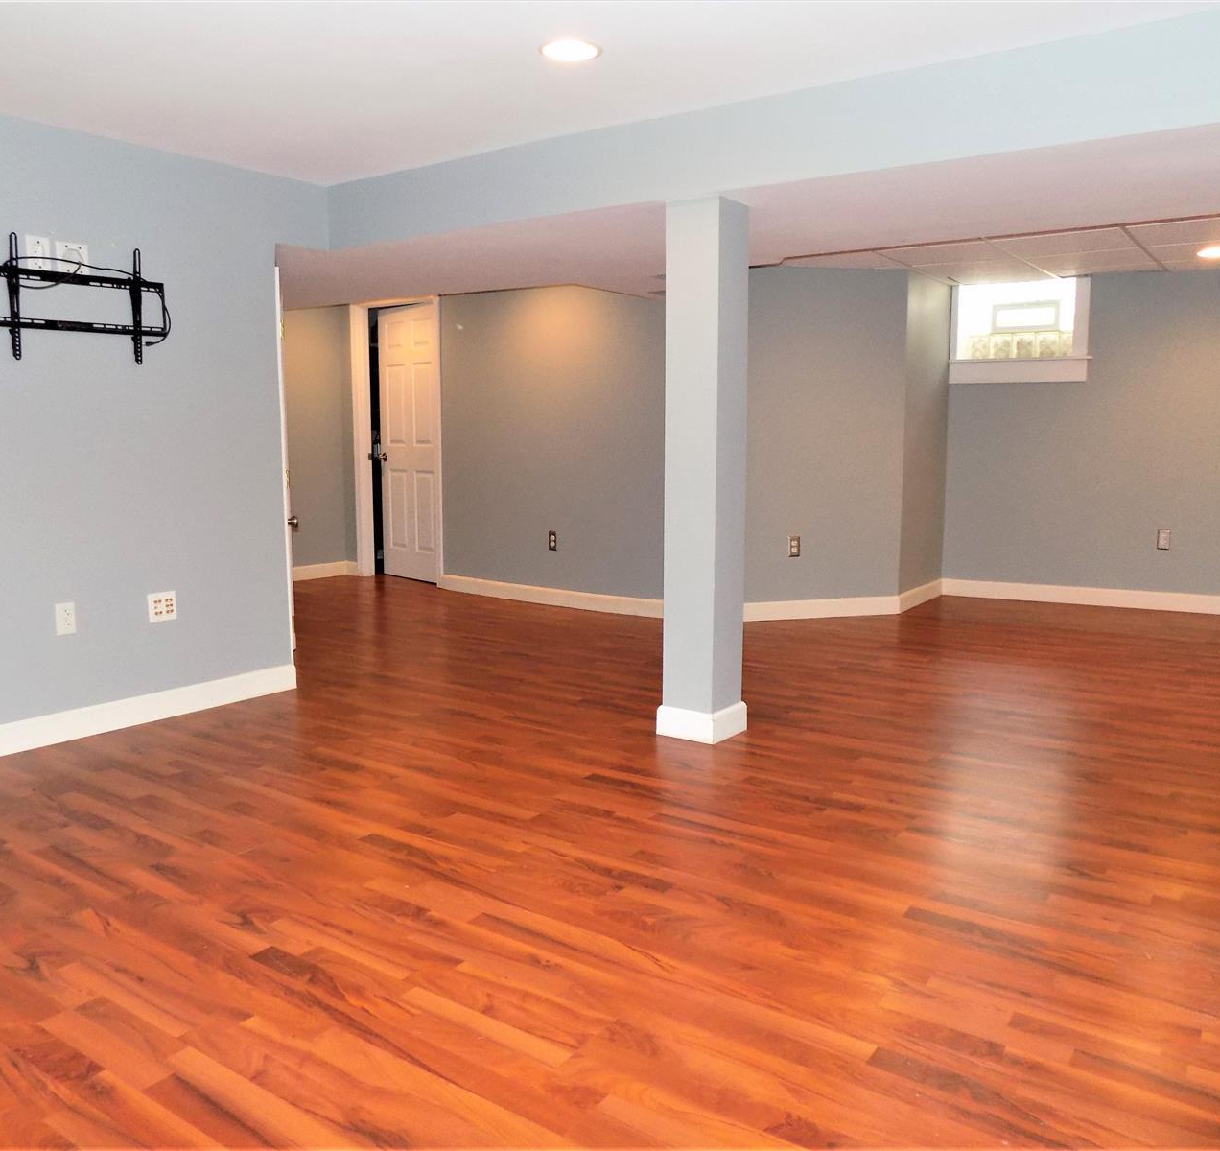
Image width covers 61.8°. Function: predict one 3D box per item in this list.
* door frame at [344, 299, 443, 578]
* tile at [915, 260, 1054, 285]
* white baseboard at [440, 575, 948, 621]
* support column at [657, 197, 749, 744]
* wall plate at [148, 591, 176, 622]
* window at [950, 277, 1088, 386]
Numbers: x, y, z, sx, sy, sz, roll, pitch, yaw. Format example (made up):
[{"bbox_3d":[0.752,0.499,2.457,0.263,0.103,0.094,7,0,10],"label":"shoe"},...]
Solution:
[{"bbox_3d":[-1.581,-0.977,7.623,0.935,2.085,0.160,5,9,34],"label":"door frame"},{"bbox_3d":[2.346,-1.890,6.333,0.631,0.020,0.866,5,9,33],"label":"tile"},{"bbox_3d":[0.467,0.145,6.774,3.649,0.105,1.287,1,7,6],"label":"white baseboard"},{"bbox_3d":[0.343,-0.351,3.667,0.238,1.881,0.240,5,9,33],"label":"support column"},{"bbox_3d":[-1.742,0.124,3.975,0.010,0.113,0.114,5,9,36],"label":"wall plate"},{"bbox_3d":[2.725,-1.614,6.791,0.870,0.655,0.120,5,9,32],"label":"window"}]

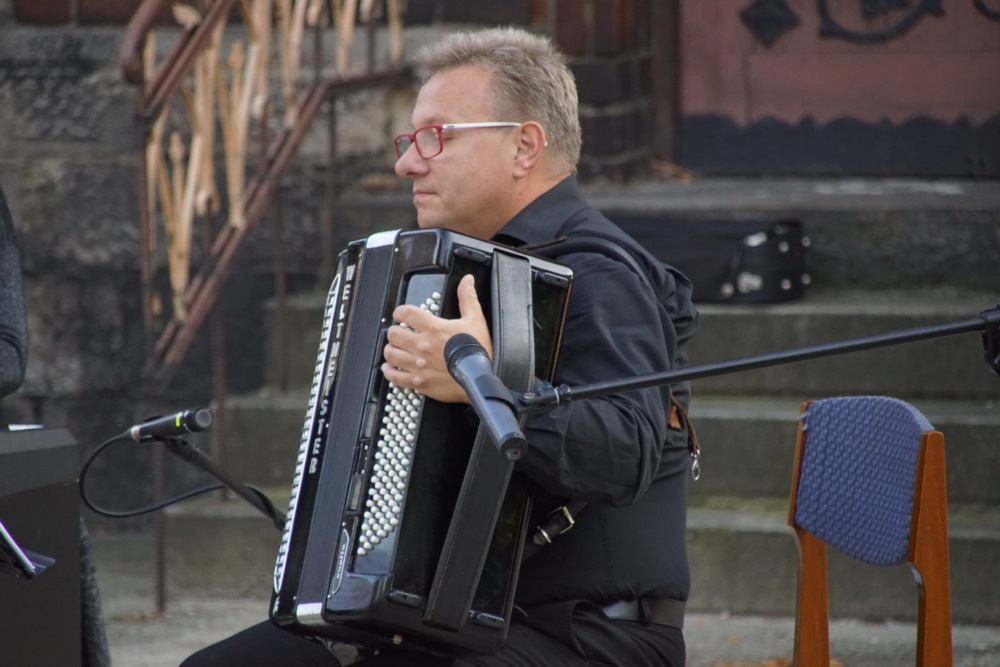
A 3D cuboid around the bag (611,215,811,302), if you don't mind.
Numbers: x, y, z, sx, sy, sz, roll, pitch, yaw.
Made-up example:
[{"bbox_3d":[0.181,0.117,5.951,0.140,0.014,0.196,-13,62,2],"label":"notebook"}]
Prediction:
[{"bbox_3d":[0.283,-0.135,14.900,0.500,0.142,0.190,2,5,17],"label":"bag"}]

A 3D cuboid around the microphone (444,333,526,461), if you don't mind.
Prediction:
[{"bbox_3d":[-0.016,0.074,9.750,0.050,0.050,0.260,0,28,-16],"label":"microphone"}]

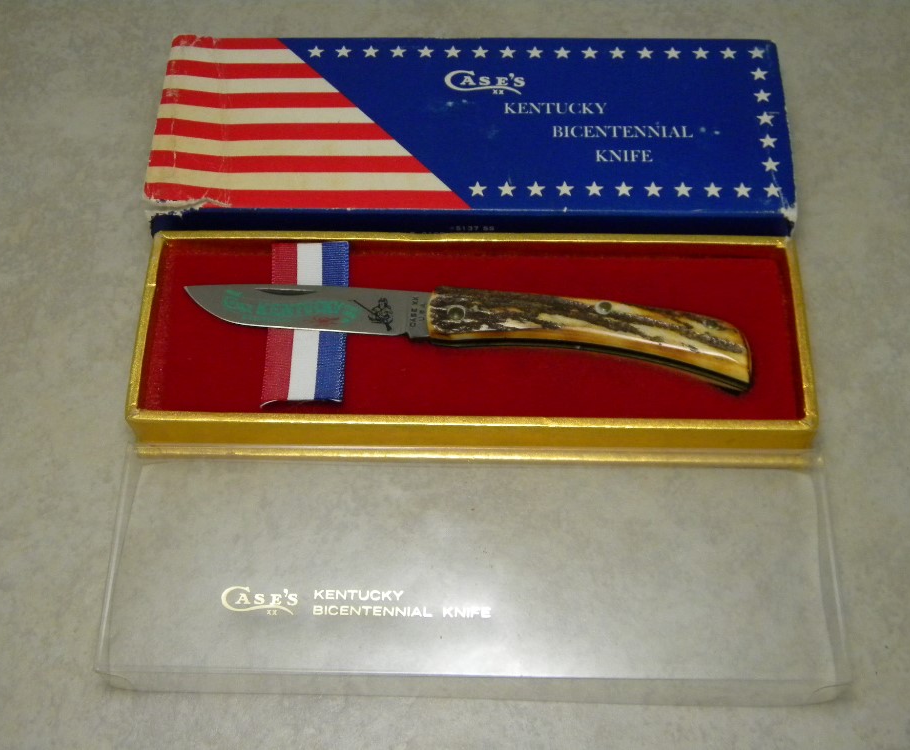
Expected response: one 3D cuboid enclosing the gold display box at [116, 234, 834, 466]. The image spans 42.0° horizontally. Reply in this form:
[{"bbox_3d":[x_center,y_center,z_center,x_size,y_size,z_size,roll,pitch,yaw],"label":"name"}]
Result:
[{"bbox_3d":[0.005,-0.009,0.344,0.190,0.022,0.063,1,64,1],"label":"gold display box"}]

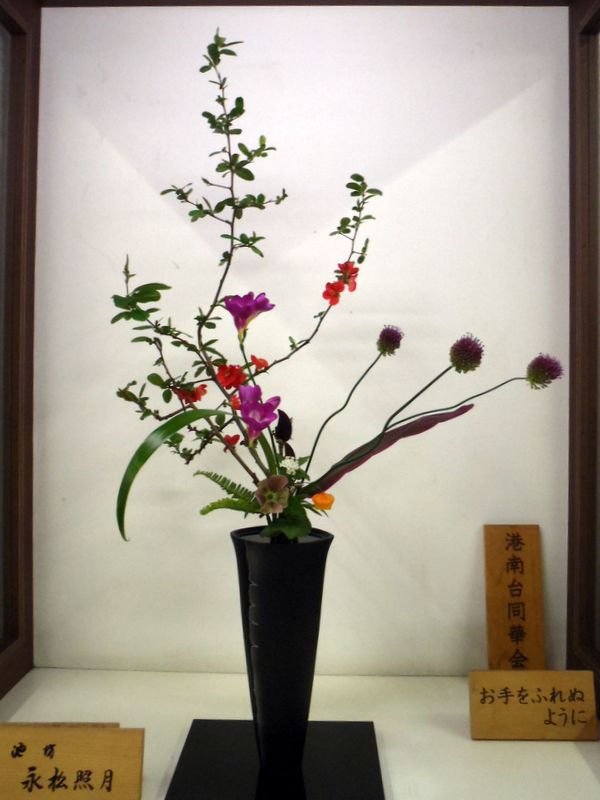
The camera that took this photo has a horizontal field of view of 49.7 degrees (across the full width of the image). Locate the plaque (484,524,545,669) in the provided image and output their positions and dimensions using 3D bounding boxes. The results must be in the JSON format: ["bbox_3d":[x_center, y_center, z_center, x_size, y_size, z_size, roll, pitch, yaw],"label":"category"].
[{"bbox_3d":[0.340,0.321,1.026,0.089,0.243,0.010,0,-7,2],"label":"plaque"}]

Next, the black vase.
[{"bbox_3d":[-0.022,0.310,0.798,0.126,0.286,0.121,0,1,2],"label":"black vase"}]

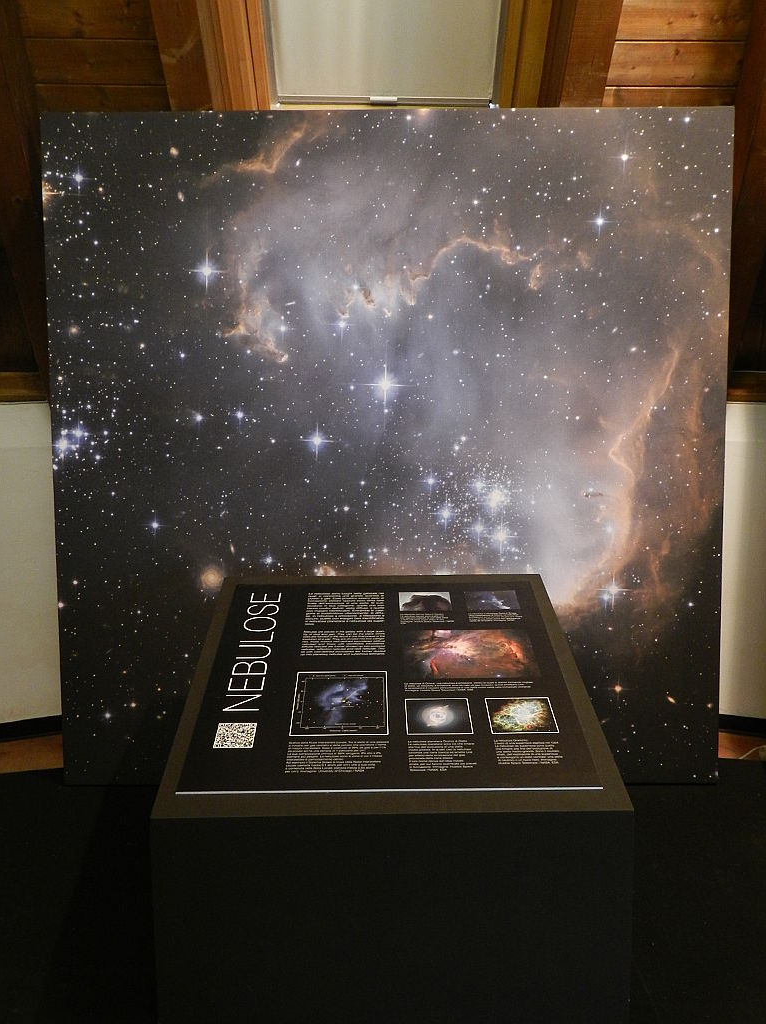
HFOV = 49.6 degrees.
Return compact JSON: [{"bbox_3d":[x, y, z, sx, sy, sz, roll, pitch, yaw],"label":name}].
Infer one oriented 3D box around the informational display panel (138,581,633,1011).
[{"bbox_3d":[0.012,0.549,1.676,0.760,0.736,0.726,0,4,-1],"label":"informational display panel"}]

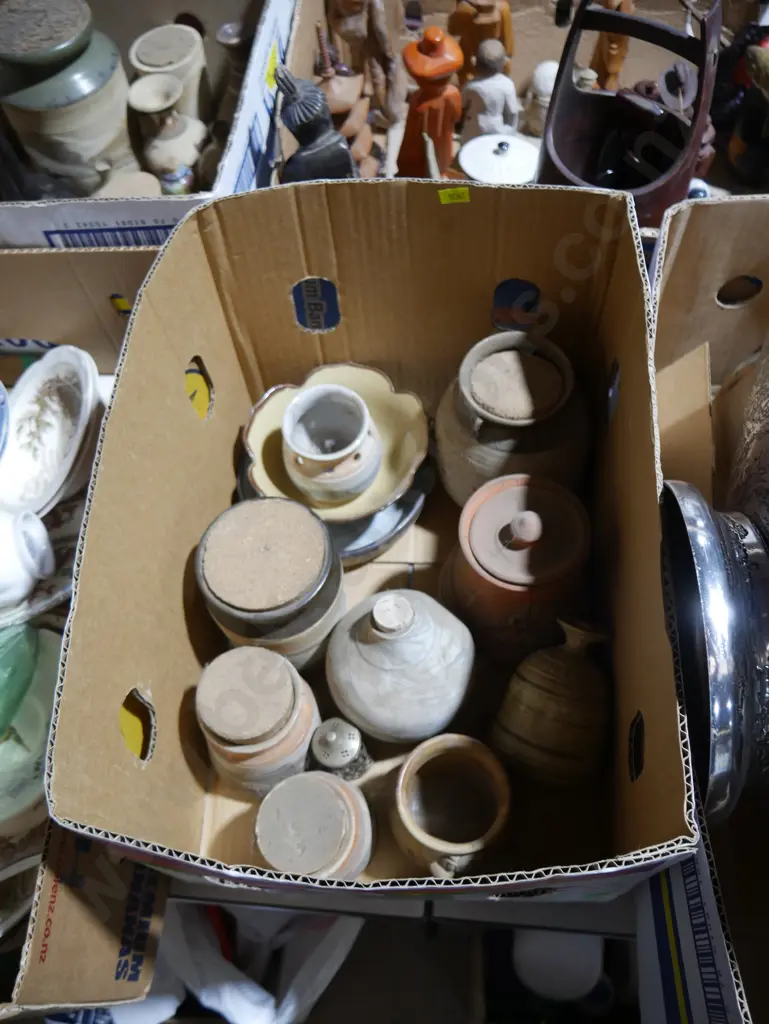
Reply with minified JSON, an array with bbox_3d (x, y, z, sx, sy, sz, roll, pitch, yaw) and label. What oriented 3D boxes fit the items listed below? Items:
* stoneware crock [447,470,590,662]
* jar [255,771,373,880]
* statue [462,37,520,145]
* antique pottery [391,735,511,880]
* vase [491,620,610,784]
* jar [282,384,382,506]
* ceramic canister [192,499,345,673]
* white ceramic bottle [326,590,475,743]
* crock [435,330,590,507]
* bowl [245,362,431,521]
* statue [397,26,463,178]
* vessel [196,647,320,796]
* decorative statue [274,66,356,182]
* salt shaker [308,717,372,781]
[{"bbox_3d":[0.122,0.048,0.755,0.134,0.168,0.134,1,63,5],"label":"stoneware crock"},{"bbox_3d":[-0.058,0.263,0.682,0.092,0.120,0.092,-2,62,3],"label":"jar"},{"bbox_3d":[0.130,-0.512,1.050,0.070,0.160,0.070,1,63,5],"label":"statue"},{"bbox_3d":[0.057,0.247,0.691,0.100,0.105,0.106,-2,62,3],"label":"antique pottery"},{"bbox_3d":[0.154,0.152,0.714,0.104,0.104,0.120,16,94,4],"label":"vase"},{"bbox_3d":[-0.051,-0.065,0.830,0.100,0.090,0.100,1,63,5],"label":"jar"},{"bbox_3d":[-0.098,0.073,0.766,0.124,0.150,0.124,0,61,3],"label":"ceramic canister"},{"bbox_3d":[0.011,0.121,0.718,0.130,0.178,0.130,0,61,3],"label":"white ceramic bottle"},{"bbox_3d":[0.123,-0.078,0.824,0.153,0.175,0.153,0,61,3],"label":"crock"},{"bbox_3d":[-0.045,-0.053,0.844,0.178,0.068,0.178,-1,61,2],"label":"bowl"},{"bbox_3d":[0.062,-0.491,1.019,0.080,0.205,0.075,11,64,10],"label":"statue"},{"bbox_3d":[-0.106,0.177,0.715,0.100,0.140,0.100,0,61,3],"label":"vessel"},{"bbox_3d":[-0.080,-0.387,0.958,0.085,0.235,0.090,-23,63,-8],"label":"decorative statue"},{"bbox_3d":[-0.037,0.210,0.729,0.042,0.084,0.042,1,63,5],"label":"salt shaker"}]

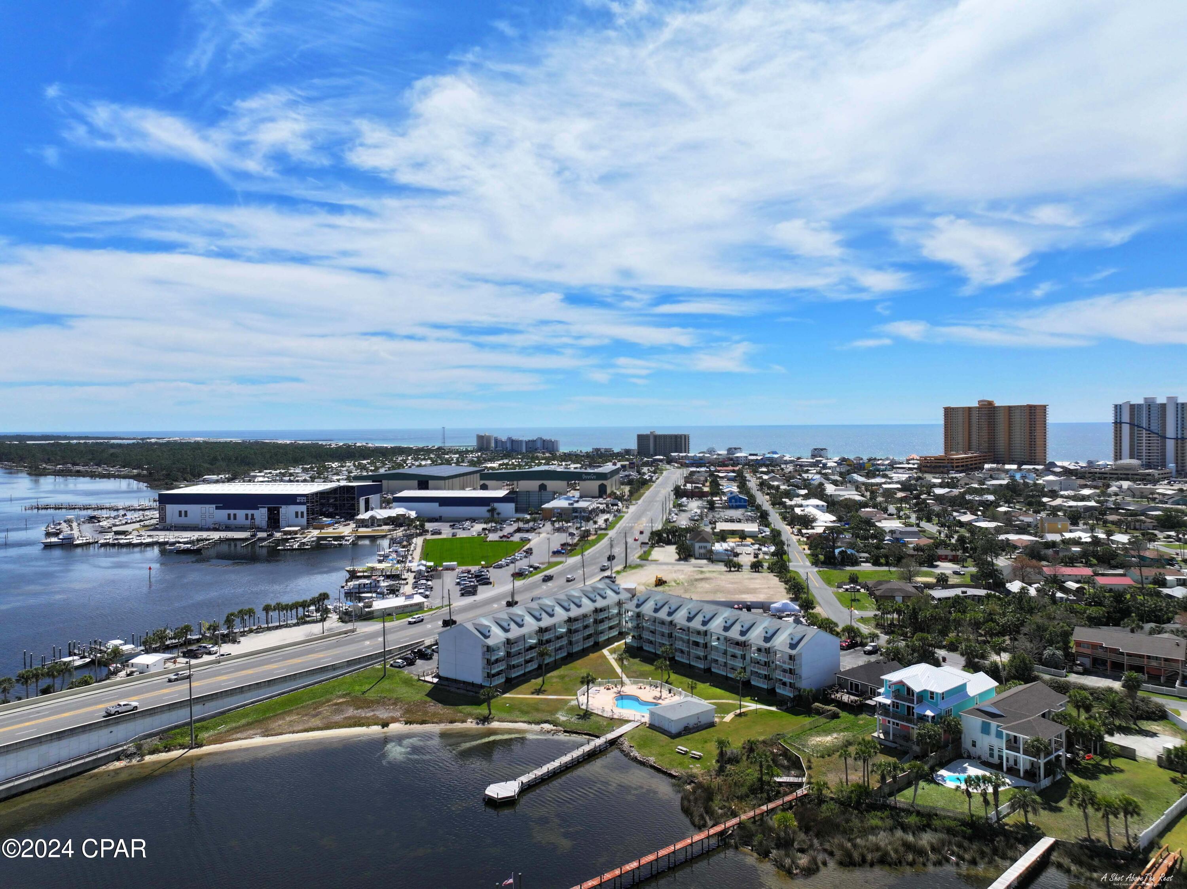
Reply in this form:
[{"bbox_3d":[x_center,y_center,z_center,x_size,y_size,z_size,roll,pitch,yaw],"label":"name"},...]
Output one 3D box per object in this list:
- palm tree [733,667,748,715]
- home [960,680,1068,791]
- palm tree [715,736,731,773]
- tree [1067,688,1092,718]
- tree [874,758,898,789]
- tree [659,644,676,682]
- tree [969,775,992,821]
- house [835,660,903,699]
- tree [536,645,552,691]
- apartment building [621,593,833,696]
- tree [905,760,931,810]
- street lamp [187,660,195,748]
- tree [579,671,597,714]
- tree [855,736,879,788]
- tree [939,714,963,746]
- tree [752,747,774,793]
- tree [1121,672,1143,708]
[{"bbox_3d":[29.139,49.046,163.170,2.854,9.174,2.854,-1,1,0],"label":"palm tree"},{"bbox_3d":[71.200,45.980,134.150,22.340,8.540,14.100,-2,2,-38],"label":"home"},{"bbox_3d":[20.404,49.247,130.268,2.500,5.929,2.500,0,1,0],"label":"palm tree"},{"bbox_3d":[86.330,46.400,146.030,4.470,5.630,4.470,-1,1,0],"label":"tree"},{"bbox_3d":[44.886,51.587,126.381,3.422,6.261,3.422,-1,1,0],"label":"tree"},{"bbox_3d":[17.059,49.533,187.059,3.376,7.217,3.376,-1,1,0],"label":"tree"},{"bbox_3d":[54.316,49.242,114.398,2.800,6.387,2.800,0,1,0],"label":"tree"},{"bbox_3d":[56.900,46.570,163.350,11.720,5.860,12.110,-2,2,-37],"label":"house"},{"bbox_3d":[-11.006,49.266,182.553,3.398,8.494,3.398,-1,1,0],"label":"tree"},{"bbox_3d":[29.753,43.756,187.647,15.200,13.300,52.050,-2,2,-38],"label":"apartment building"},{"bbox_3d":[45.840,48.080,116.680,3.700,6.060,3.700,-1,1,0],"label":"tree"},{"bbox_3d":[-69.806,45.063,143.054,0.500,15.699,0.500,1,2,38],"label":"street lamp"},{"bbox_3d":[-1.247,49.864,165.027,3.351,8.004,3.351,-1,1,0],"label":"tree"},{"bbox_3d":[40.630,47.480,122.100,3.540,7.480,3.540,-1,1,0],"label":"tree"},{"bbox_3d":[61.727,50.386,142.182,4.171,6.954,4.171,-1,1,0],"label":"tree"},{"bbox_3d":[25.370,49.021,123.679,3.100,6.829,3.100,0,1,0],"label":"tree"},{"bbox_3d":[102.513,48.175,156.028,3.962,9.926,3.962,-1,1,0],"label":"tree"}]

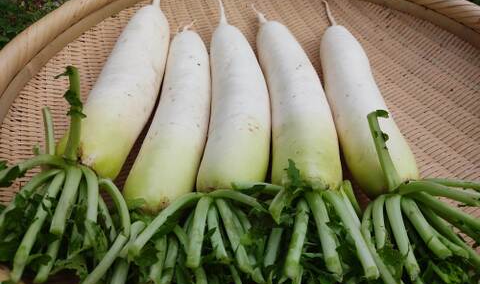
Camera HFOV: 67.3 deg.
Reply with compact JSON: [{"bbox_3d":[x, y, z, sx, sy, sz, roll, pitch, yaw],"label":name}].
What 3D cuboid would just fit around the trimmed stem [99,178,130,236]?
[{"bbox_3d":[-0.124,0.065,0.353,0.018,0.018,0.064,-27,61,-20],"label":"trimmed stem"}]

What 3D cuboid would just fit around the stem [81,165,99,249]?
[{"bbox_3d":[-0.155,0.065,0.367,0.010,0.015,0.082,-13,66,-8],"label":"stem"}]

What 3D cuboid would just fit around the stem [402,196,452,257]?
[{"bbox_3d":[0.176,0.081,0.342,0.014,0.017,0.058,-24,73,-23],"label":"stem"}]

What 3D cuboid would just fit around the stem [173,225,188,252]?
[{"bbox_3d":[-0.053,0.086,0.321,0.007,0.007,0.028,-24,62,-20],"label":"stem"}]

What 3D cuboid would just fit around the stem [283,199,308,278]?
[{"bbox_3d":[0.056,0.091,0.345,0.011,0.011,0.075,8,57,9],"label":"stem"}]

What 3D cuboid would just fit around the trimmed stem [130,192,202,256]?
[{"bbox_3d":[-0.065,0.069,0.319,0.076,0.011,0.012,-40,57,-20],"label":"trimmed stem"}]

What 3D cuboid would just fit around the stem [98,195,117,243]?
[{"bbox_3d":[-0.138,0.079,0.375,0.009,0.009,0.054,-21,72,-15],"label":"stem"}]

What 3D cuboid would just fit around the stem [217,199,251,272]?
[{"bbox_3d":[-0.006,0.090,0.348,0.011,0.011,0.076,-18,58,-13],"label":"stem"}]

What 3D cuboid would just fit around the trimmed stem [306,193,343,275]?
[{"bbox_3d":[0.073,0.077,0.315,0.013,0.011,0.077,-8,56,-6],"label":"trimmed stem"}]

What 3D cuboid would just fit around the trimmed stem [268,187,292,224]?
[{"bbox_3d":[0.037,0.057,0.330,0.010,0.010,0.033,20,65,19],"label":"trimmed stem"}]

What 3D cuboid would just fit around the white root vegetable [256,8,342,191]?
[{"bbox_3d":[0.068,-0.098,0.499,0.082,0.076,0.405,0,47,-2],"label":"white root vegetable"}]

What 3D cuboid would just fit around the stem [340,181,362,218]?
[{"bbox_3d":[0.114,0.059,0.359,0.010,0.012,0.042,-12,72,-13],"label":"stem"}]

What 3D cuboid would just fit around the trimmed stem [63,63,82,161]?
[{"bbox_3d":[-0.188,-0.032,0.402,0.014,0.014,0.105,0,86,2],"label":"trimmed stem"}]

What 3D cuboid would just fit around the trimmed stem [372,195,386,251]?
[{"bbox_3d":[0.127,0.072,0.325,0.010,0.011,0.050,6,62,7],"label":"trimmed stem"}]

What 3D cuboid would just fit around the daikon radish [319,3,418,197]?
[{"bbox_3d":[0.146,-0.079,0.473,0.076,0.065,0.340,-4,48,-1],"label":"daikon radish"}]

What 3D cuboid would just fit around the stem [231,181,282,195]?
[{"bbox_3d":[0.018,0.047,0.371,0.053,0.011,0.011,7,50,-7],"label":"stem"}]

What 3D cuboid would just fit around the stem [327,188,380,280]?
[{"bbox_3d":[0.100,0.082,0.327,0.012,0.015,0.083,-14,56,-10],"label":"stem"}]

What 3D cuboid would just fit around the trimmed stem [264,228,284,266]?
[{"bbox_3d":[0.034,0.096,0.343,0.011,0.011,0.044,13,58,14],"label":"trimmed stem"}]

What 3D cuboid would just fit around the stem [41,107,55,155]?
[{"bbox_3d":[-0.205,-0.012,0.387,0.009,0.009,0.066,-16,64,-13],"label":"stem"}]

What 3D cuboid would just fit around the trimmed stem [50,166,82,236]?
[{"bbox_3d":[-0.178,0.059,0.372,0.013,0.013,0.077,-3,53,-1],"label":"trimmed stem"}]

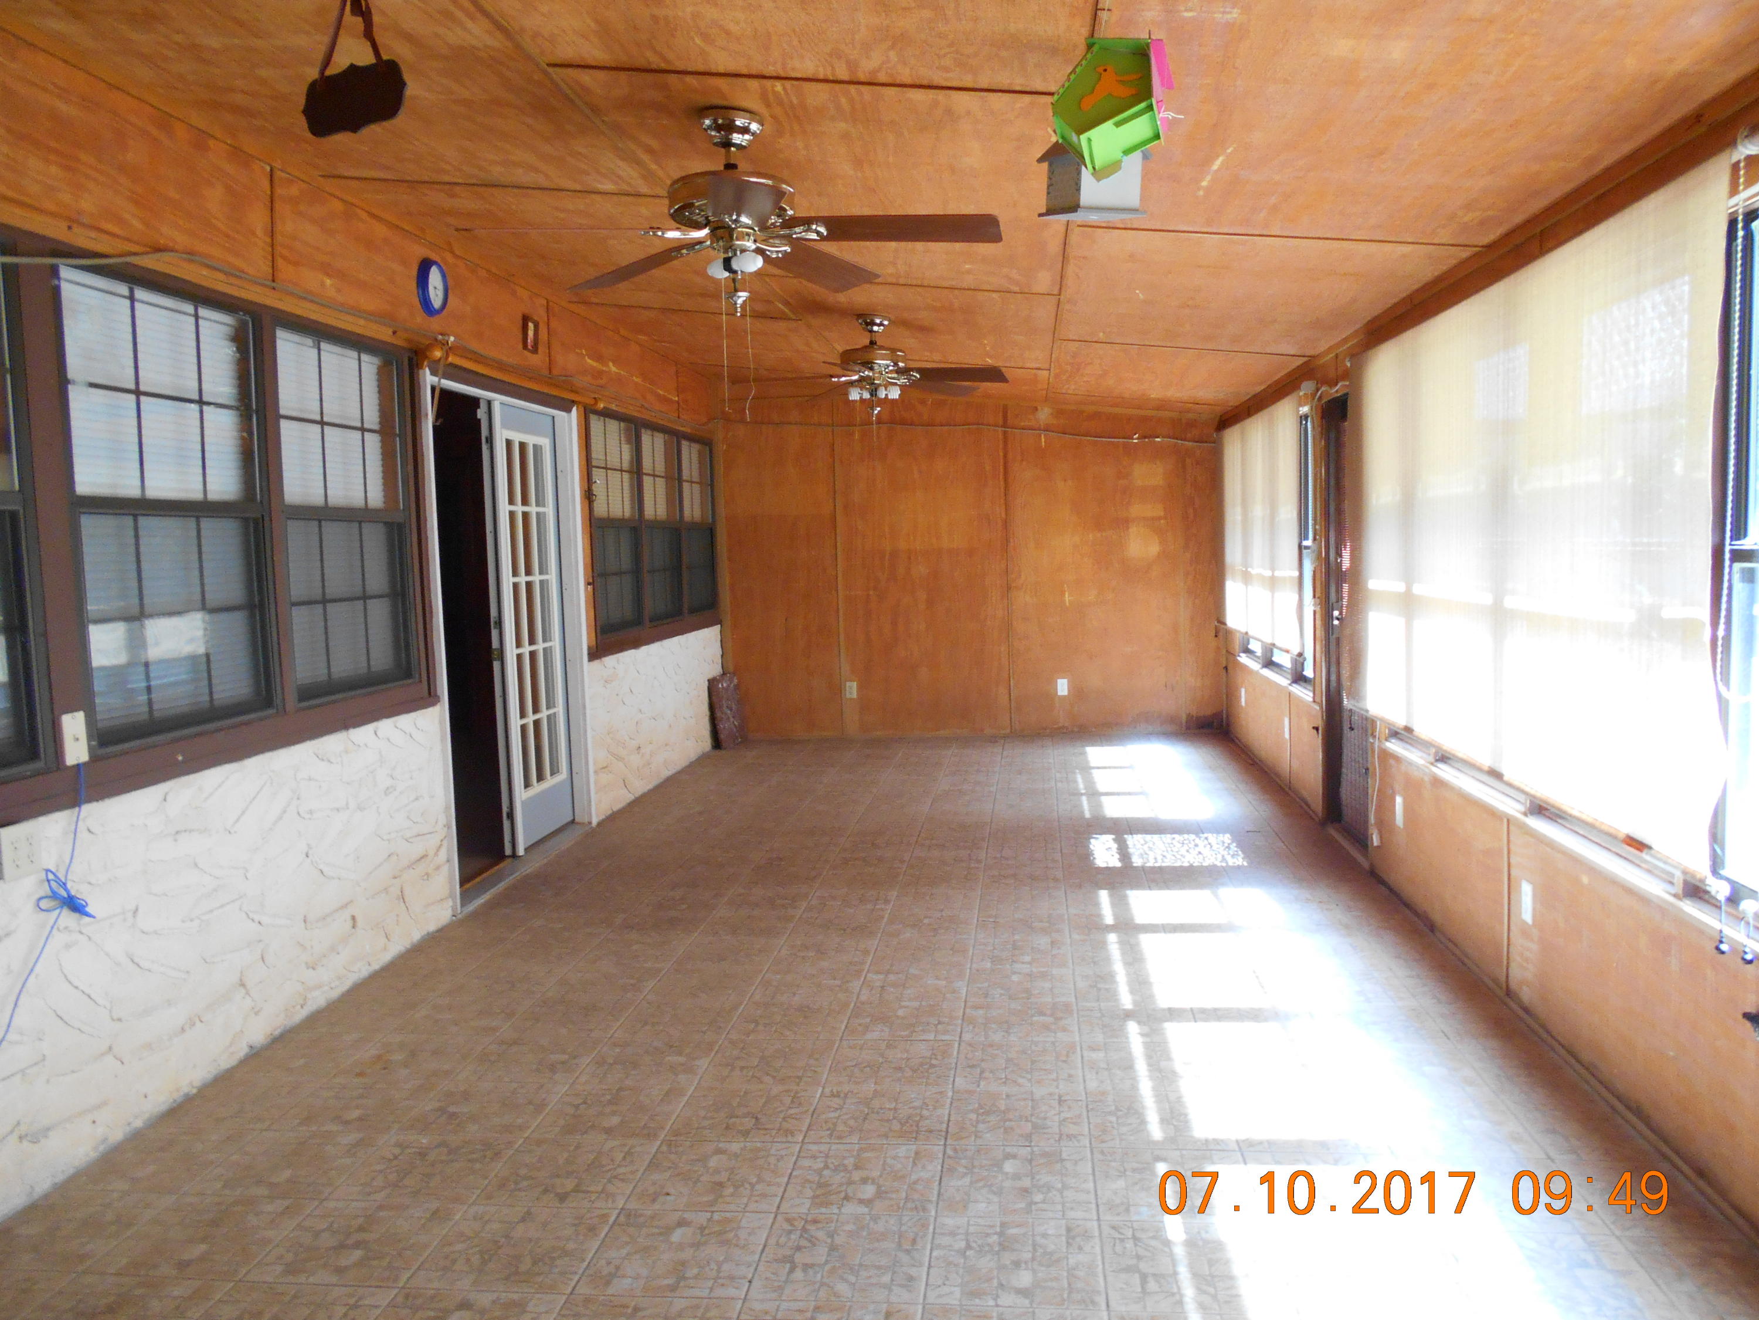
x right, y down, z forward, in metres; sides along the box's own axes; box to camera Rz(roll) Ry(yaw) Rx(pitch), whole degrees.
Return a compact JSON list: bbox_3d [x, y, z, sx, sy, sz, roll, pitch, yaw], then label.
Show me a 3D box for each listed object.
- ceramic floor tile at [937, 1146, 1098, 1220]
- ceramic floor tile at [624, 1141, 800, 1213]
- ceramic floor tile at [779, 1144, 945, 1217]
[{"bbox_3d":[0.302,1.149,2.900,0.330,0.010,0.320,-1,5,6],"label":"ceramic floor tile"},{"bbox_3d":[-0.365,1.154,2.955,0.330,0.010,0.322,-1,5,6],"label":"ceramic floor tile"},{"bbox_3d":[-0.032,1.147,2.917,0.330,0.010,0.322,-1,5,6],"label":"ceramic floor tile"}]

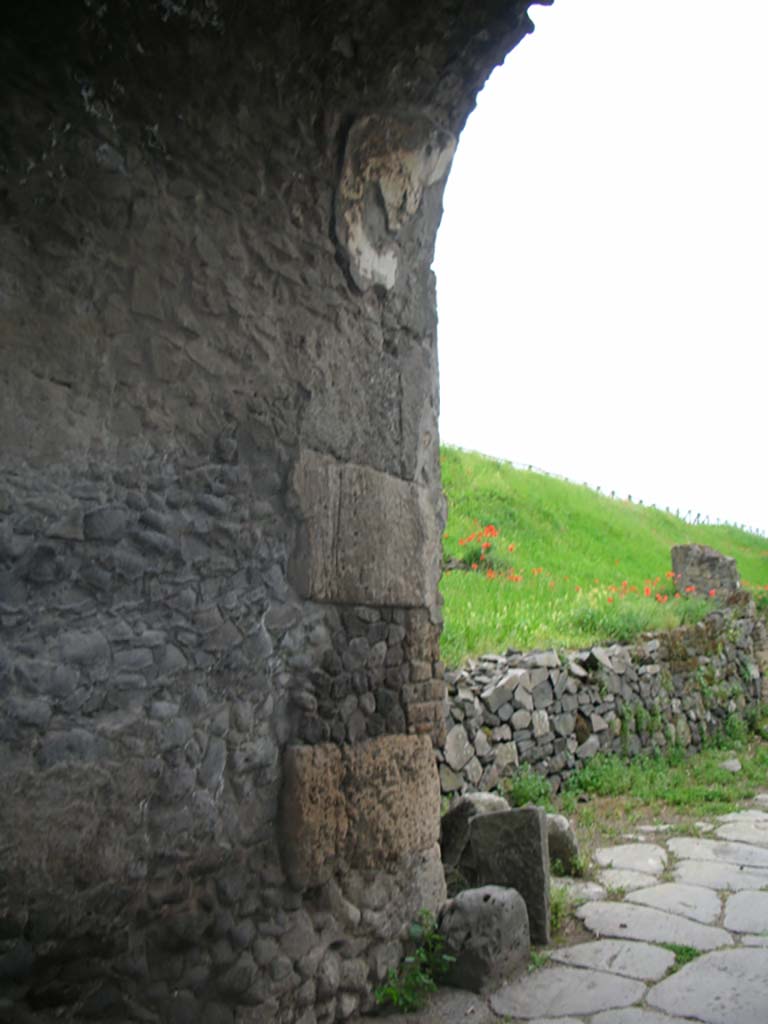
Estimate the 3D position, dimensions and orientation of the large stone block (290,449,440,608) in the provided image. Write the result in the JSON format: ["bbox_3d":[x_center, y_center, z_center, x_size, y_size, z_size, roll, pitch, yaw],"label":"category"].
[{"bbox_3d":[-0.222,0.135,5.321,0.450,0.682,1.124,-7,-11,38],"label":"large stone block"}]

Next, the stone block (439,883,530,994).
[{"bbox_3d":[0.500,2.075,5.130,0.350,0.420,0.360,-5,-10,32],"label":"stone block"}]

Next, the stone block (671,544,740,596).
[{"bbox_3d":[3.912,0.712,12.600,0.720,0.600,0.420,4,-9,-25],"label":"stone block"}]

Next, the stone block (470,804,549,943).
[{"bbox_3d":[0.699,1.998,5.731,0.400,0.690,0.130,-4,-10,27],"label":"stone block"}]

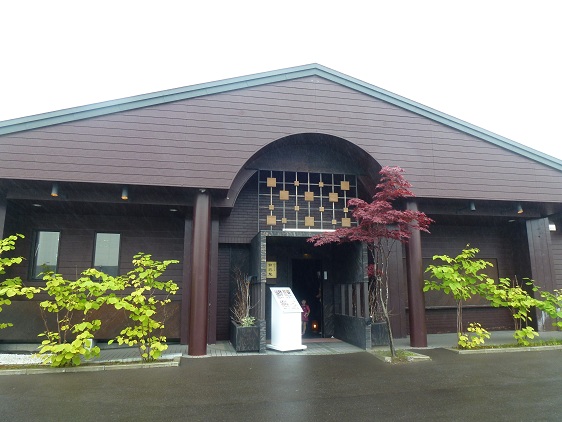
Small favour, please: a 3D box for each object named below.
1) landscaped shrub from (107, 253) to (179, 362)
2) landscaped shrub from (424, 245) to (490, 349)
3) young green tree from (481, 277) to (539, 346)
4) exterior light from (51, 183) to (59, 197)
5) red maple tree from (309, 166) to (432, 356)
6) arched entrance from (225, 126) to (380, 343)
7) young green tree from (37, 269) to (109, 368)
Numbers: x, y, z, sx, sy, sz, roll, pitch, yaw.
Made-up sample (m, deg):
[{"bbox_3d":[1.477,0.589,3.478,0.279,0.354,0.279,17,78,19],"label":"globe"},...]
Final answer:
[{"bbox_3d":[-2.422,1.658,6.872,1.126,1.842,1.019,2,-9,-11],"label":"landscaped shrub"},{"bbox_3d":[3.568,1.727,7.884,1.181,2.010,1.068,2,-9,-11],"label":"landscaped shrub"},{"bbox_3d":[4.781,2.084,8.192,0.995,1.397,0.847,2,-9,-11],"label":"young green tree"},{"bbox_3d":[-4.270,-0.389,7.360,0.126,0.246,0.126,2,-9,-11],"label":"exterior light"},{"bbox_3d":[1.660,0.880,7.417,2.159,3.544,1.952,2,-9,-11],"label":"red maple tree"},{"bbox_3d":[0.408,0.697,8.800,3.345,4.484,1.750,2,-9,-11],"label":"arched entrance"},{"bbox_3d":[-3.496,1.763,6.619,1.048,1.556,0.948,2,-9,-11],"label":"young green tree"}]

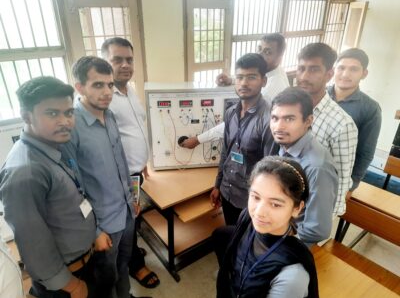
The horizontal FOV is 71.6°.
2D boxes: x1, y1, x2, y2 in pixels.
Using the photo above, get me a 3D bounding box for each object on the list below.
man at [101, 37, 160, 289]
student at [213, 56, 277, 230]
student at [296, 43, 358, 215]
[{"bbox_3d":[-0.460,0.177,1.887,0.380,1.740,0.480,18,30,34],"label":"man"},{"bbox_3d":[0.262,0.281,1.743,0.310,1.670,0.450,-22,33,-39],"label":"student"},{"bbox_3d":[0.665,0.256,1.742,0.330,1.715,0.480,-21,32,-37],"label":"student"}]

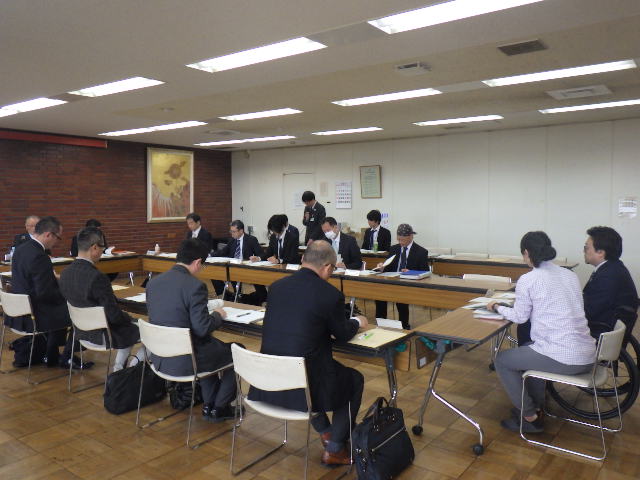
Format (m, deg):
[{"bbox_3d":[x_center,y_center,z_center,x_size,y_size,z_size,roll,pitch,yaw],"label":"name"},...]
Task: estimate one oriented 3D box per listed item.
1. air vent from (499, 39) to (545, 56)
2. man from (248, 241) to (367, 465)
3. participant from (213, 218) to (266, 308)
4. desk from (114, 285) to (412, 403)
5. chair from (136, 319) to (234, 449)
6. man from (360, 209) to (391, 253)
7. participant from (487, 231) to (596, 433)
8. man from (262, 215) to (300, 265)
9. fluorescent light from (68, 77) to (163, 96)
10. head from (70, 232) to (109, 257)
[{"bbox_3d":[1.483,-1.414,3.787,0.300,0.040,0.310,3,6,36],"label":"air vent"},{"bbox_3d":[-0.052,0.645,2.987,0.560,1.280,0.780,4,6,44],"label":"man"},{"bbox_3d":[-1.262,0.330,8.068,0.660,1.260,0.700,3,6,36],"label":"participant"},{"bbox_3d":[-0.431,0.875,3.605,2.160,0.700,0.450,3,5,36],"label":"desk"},{"bbox_3d":[-0.909,0.922,3.597,0.520,0.770,0.530,3,6,36],"label":"chair"},{"bbox_3d":[0.957,0.183,9.065,0.550,1.370,0.660,3,6,36],"label":"man"},{"bbox_3d":[1.451,0.595,3.411,0.520,1.310,0.720,-4,5,-41],"label":"participant"},{"bbox_3d":[-0.462,0.327,6.831,0.520,1.330,0.780,3,5,37],"label":"man"},{"bbox_3d":[-2.110,-1.561,5.322,1.240,0.060,0.290,3,5,36],"label":"fluorescent light"},{"bbox_3d":[-1.796,0.044,4.059,0.180,0.260,0.230,3,-13,36],"label":"head"}]

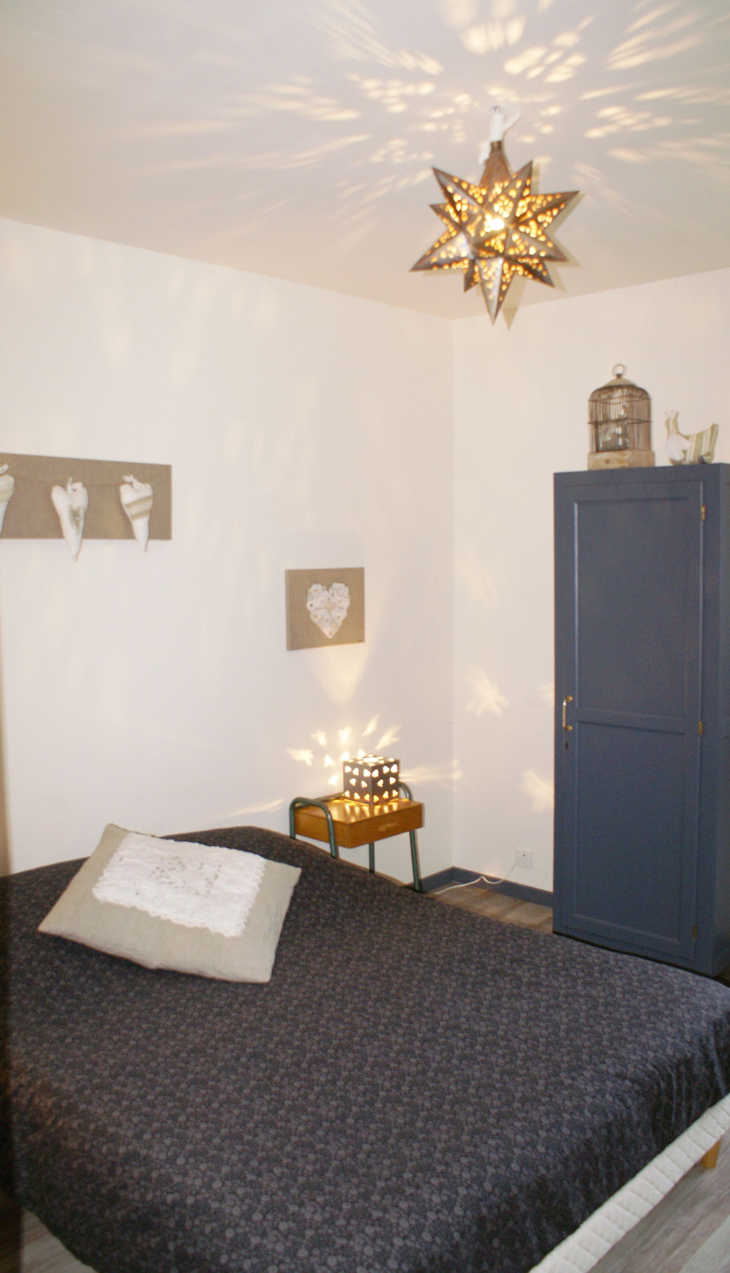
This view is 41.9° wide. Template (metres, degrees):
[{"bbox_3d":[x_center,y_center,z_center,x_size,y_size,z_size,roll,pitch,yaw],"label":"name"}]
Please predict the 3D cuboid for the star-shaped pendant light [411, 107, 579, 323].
[{"bbox_3d":[0.288,-0.925,2.105,0.370,0.460,0.370,-1,6,0],"label":"star-shaped pendant light"}]

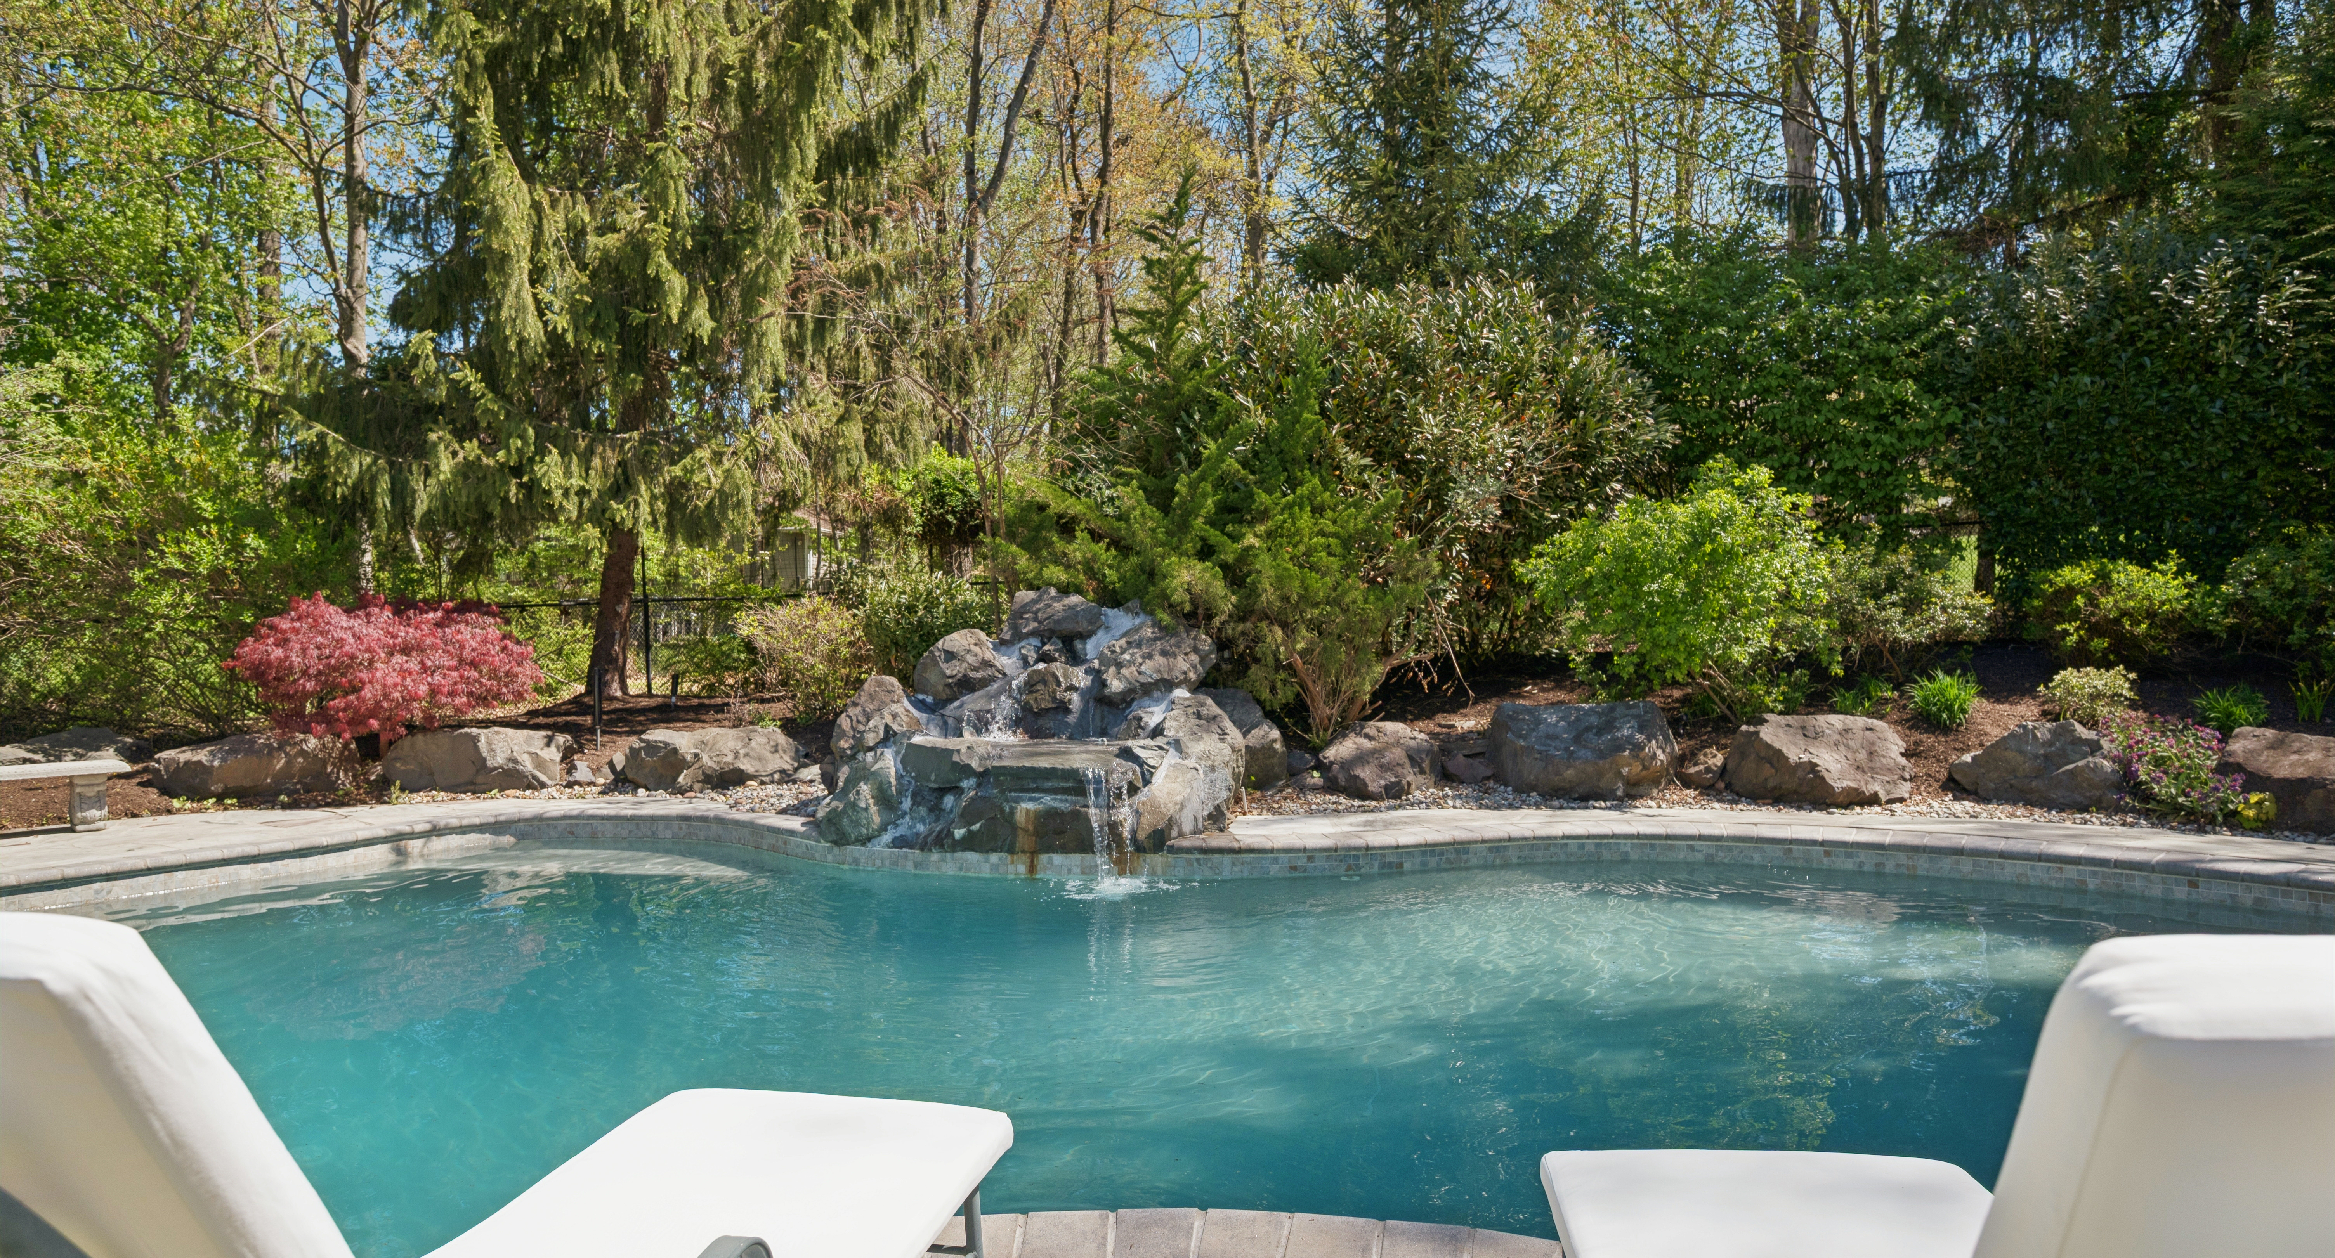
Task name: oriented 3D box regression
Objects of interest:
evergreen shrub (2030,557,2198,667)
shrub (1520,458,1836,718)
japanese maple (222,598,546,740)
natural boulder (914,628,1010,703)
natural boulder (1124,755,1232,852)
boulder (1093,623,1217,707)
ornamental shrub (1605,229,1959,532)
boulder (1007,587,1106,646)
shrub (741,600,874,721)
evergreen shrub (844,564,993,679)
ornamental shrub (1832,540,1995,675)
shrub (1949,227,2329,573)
[{"bbox_3d":[8.956,-0.138,12.900,1.363,1.066,1.350,0,0,0],"label":"evergreen shrub"},{"bbox_3d":[4.349,-0.326,11.600,2.499,2.207,2.300,0,0,0],"label":"shrub"},{"bbox_3d":[-6.089,0.355,10.600,2.176,1.238,1.950,0,0,0],"label":"japanese maple"},{"bbox_3d":[-1.362,0.247,9.000,0.615,0.496,0.550,0,0,0],"label":"natural boulder"},{"bbox_3d":[0.060,1.054,8.200,0.660,0.570,0.520,0,0,0],"label":"natural boulder"},{"bbox_3d":[-0.073,0.244,9.100,0.816,0.561,0.650,0,0,0],"label":"boulder"},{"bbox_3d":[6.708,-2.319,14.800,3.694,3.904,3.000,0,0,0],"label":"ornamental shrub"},{"bbox_3d":[-0.776,-0.076,9.500,0.677,0.411,0.580,0,0,0],"label":"boulder"},{"bbox_3d":[-3.086,0.259,11.700,1.145,1.044,1.100,0,0,0],"label":"shrub"},{"bbox_3d":[-2.205,0.016,12.200,1.302,1.201,1.250,0,0,0],"label":"evergreen shrub"},{"bbox_3d":[6.879,-0.162,12.700,1.459,1.300,1.400,0,0,0],"label":"ornamental shrub"},{"bbox_3d":[10.225,-2.221,14.300,3.542,4.035,3.000,0,0,0],"label":"shrub"}]

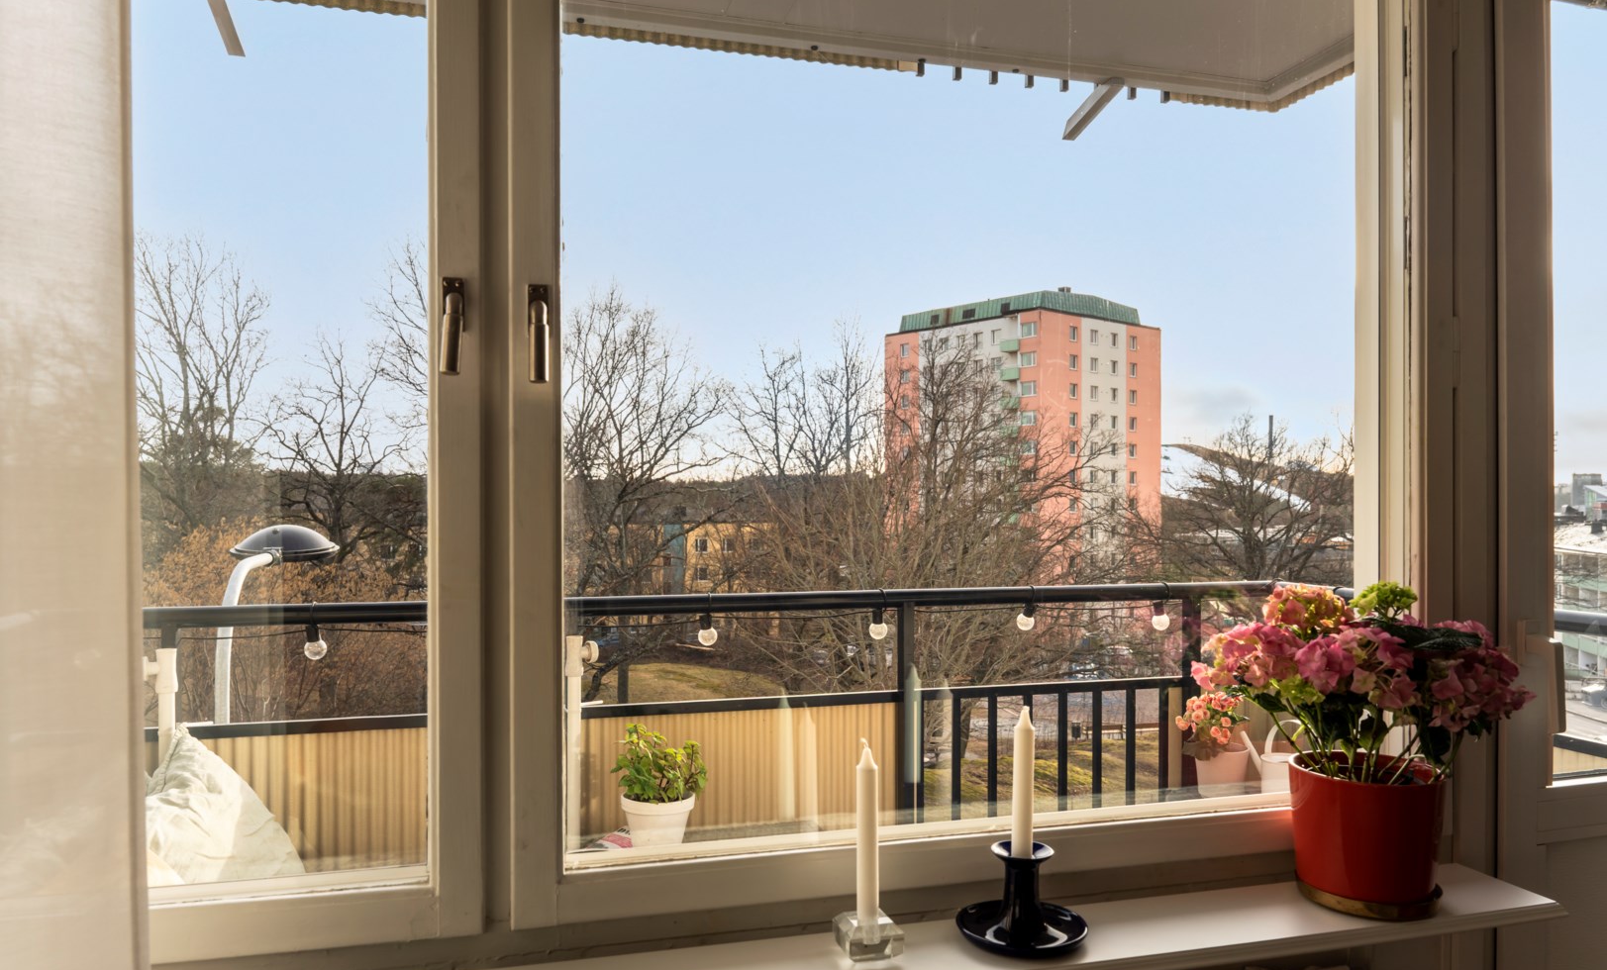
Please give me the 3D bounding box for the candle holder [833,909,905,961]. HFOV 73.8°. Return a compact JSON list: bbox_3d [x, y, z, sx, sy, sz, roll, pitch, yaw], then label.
[{"bbox_3d":[0.068,0.470,1.127,0.060,0.034,0.061,0,-1,-15],"label":"candle holder"}]

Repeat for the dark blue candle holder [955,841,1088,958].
[{"bbox_3d":[0.233,0.438,1.142,0.138,0.098,0.138,0,-1,0],"label":"dark blue candle holder"}]

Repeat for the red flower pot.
[{"bbox_3d":[0.669,0.412,1.274,0.163,0.153,0.163,0,-1,0],"label":"red flower pot"}]

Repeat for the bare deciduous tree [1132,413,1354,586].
[{"bbox_3d":[26.900,4.481,65.000,14.000,17.400,14.000,0,-1,22],"label":"bare deciduous tree"}]

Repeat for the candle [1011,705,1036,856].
[{"bbox_3d":[0.235,0.325,1.145,0.022,0.178,0.022,1,0,-15],"label":"candle"}]

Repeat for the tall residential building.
[{"bbox_3d":[23.300,-1.154,114.200,20.000,36.700,20.800,0,-1,-39],"label":"tall residential building"}]

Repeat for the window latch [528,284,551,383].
[{"bbox_3d":[-0.259,-0.150,1.050,0.020,0.102,0.045,0,-1,-15],"label":"window latch"}]

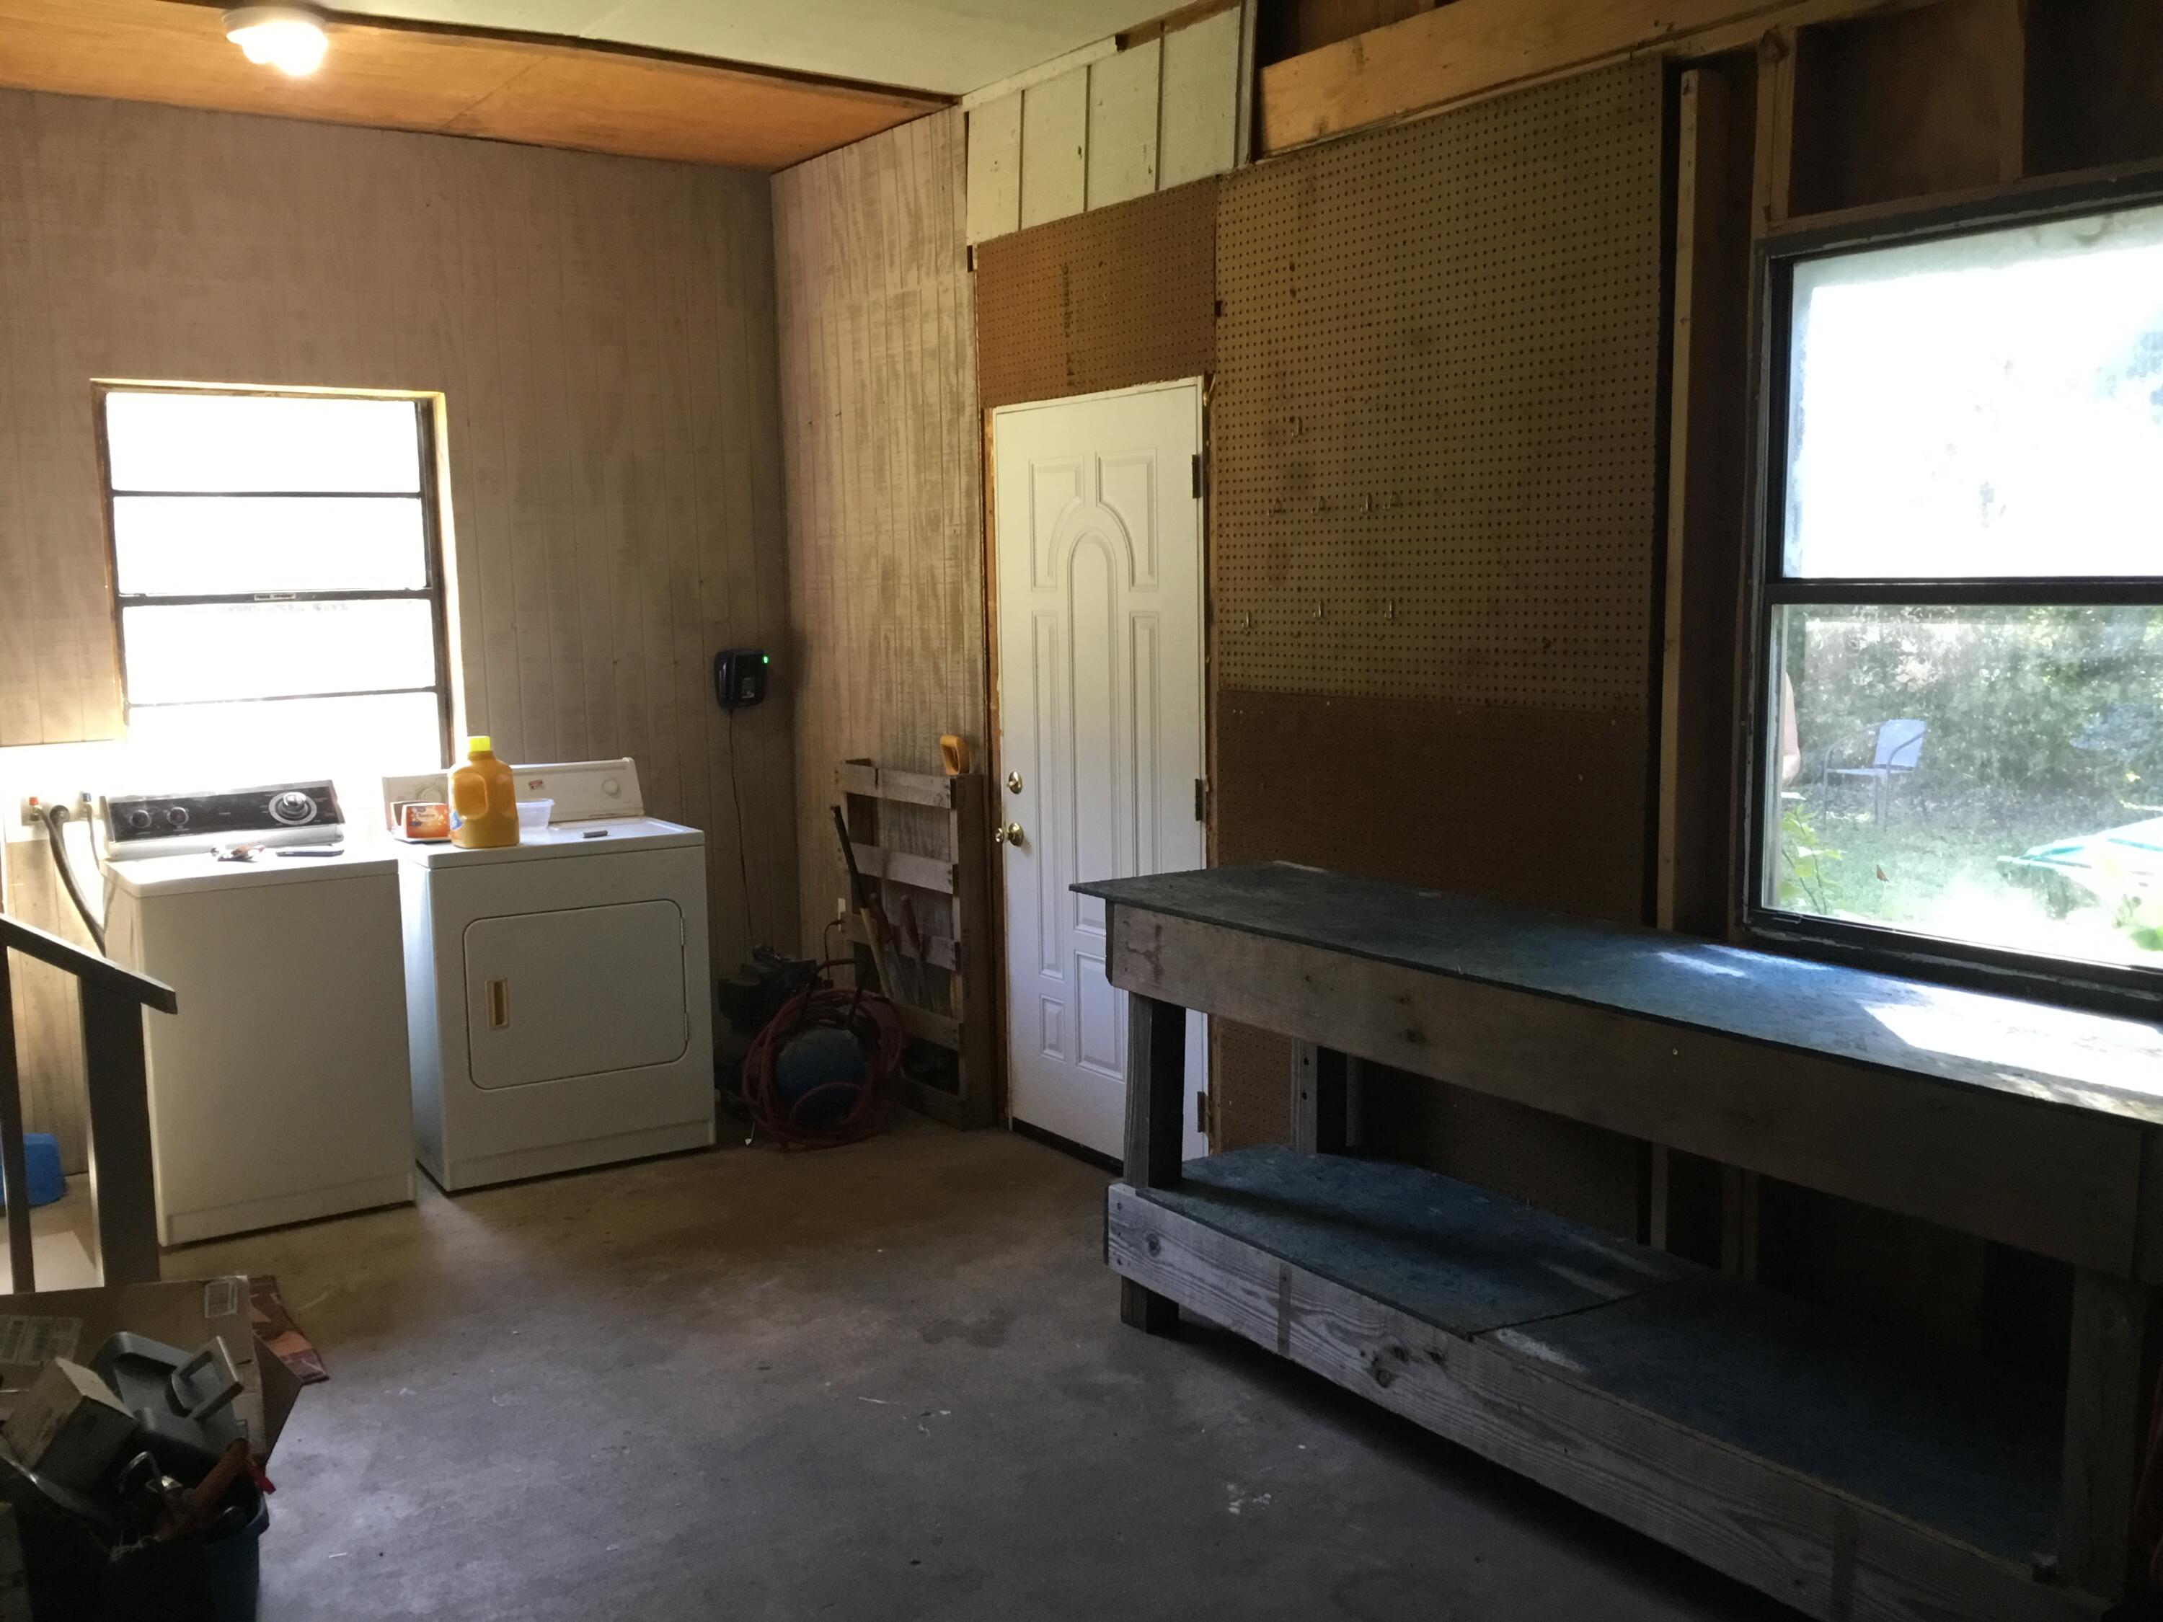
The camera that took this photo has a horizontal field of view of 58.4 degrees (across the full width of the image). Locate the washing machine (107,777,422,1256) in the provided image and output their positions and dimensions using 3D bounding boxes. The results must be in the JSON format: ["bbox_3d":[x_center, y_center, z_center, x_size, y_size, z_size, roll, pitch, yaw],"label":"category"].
[{"bbox_3d":[-2.167,0.495,5.104,0.605,1.065,0.660,-6,9,-32],"label":"washing machine"}]

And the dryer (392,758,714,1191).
[{"bbox_3d":[-1.534,0.426,5.543,0.738,1.070,0.690,-5,9,-30],"label":"dryer"}]

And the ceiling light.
[{"bbox_3d":[-1.834,-1.742,4.418,0.220,0.115,0.220,-6,10,-35],"label":"ceiling light"}]

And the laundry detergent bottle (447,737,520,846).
[{"bbox_3d":[-1.623,-0.056,5.235,0.175,0.290,0.130,6,11,42],"label":"laundry detergent bottle"}]

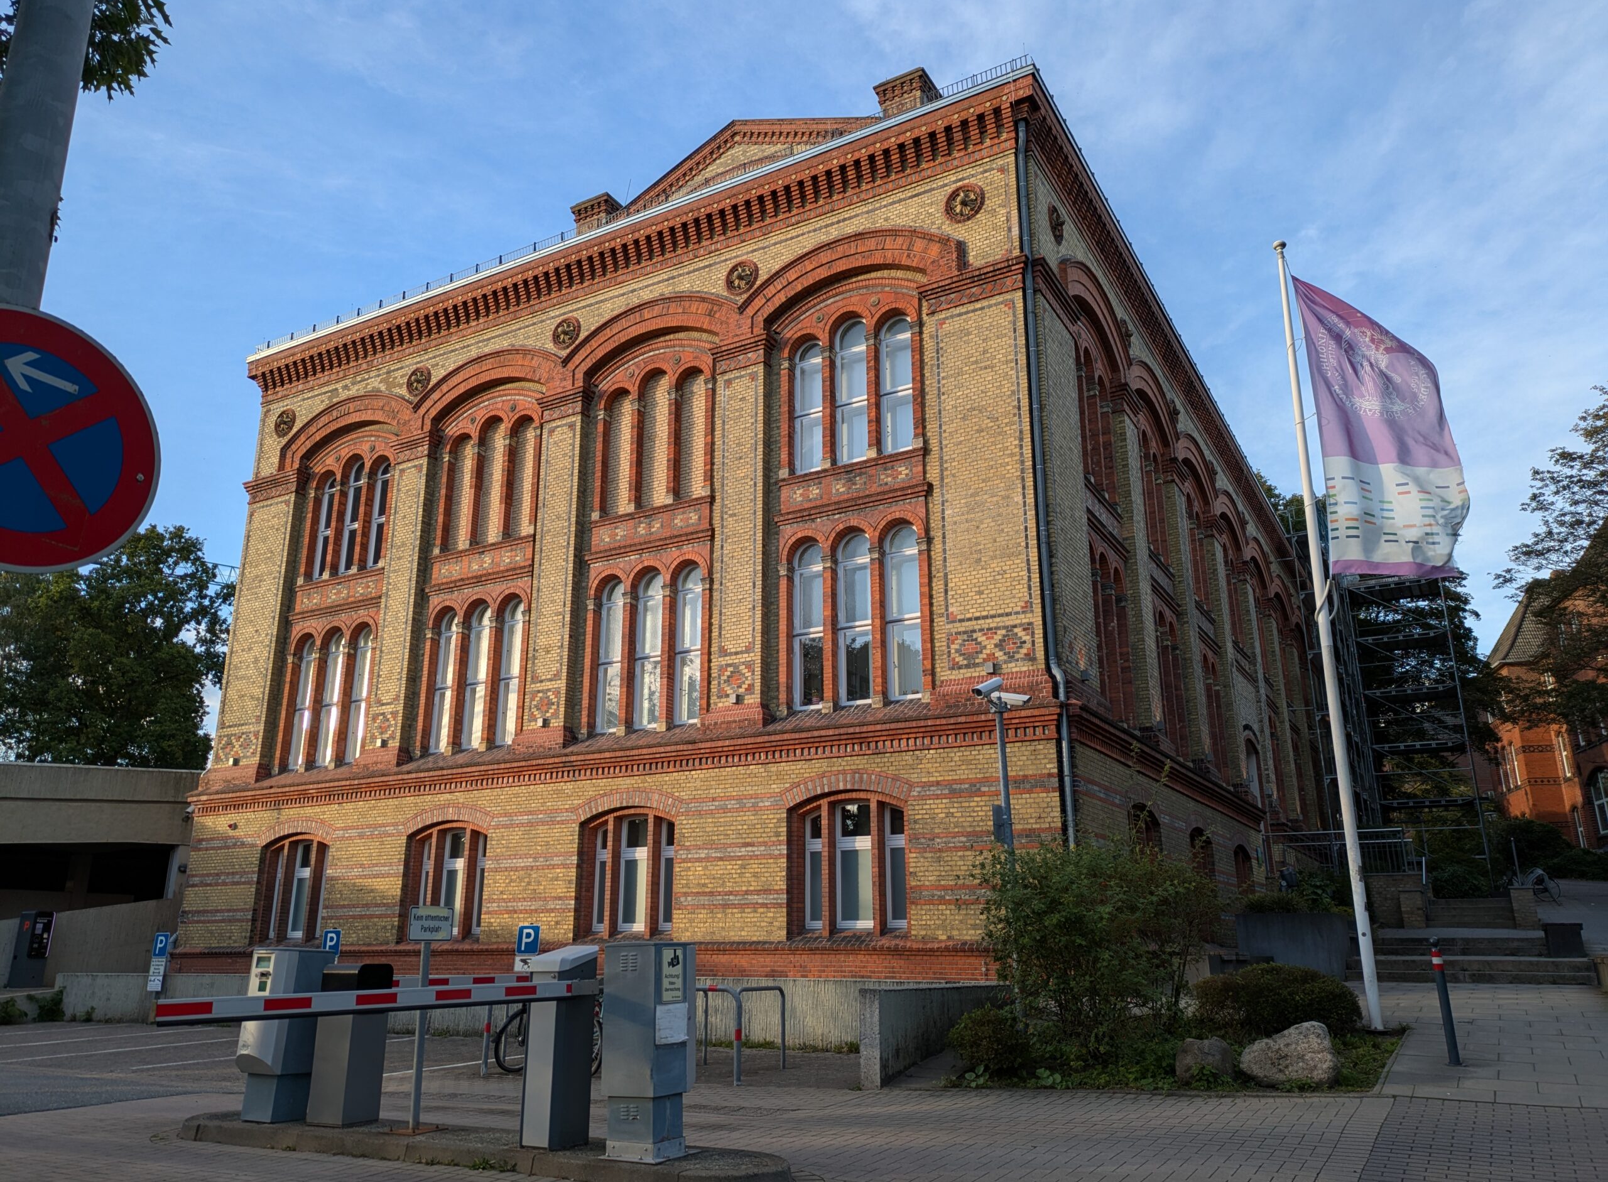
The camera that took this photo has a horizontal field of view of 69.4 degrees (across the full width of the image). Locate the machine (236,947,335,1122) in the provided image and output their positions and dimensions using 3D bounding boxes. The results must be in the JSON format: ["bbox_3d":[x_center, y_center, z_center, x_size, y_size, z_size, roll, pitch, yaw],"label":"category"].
[{"bbox_3d":[-3.772,3.194,8.396,0.370,1.160,0.490,-10,-19,28],"label":"machine"}]

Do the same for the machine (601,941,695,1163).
[{"bbox_3d":[-0.906,2.734,6.978,0.390,1.180,0.490,-10,-19,28],"label":"machine"}]

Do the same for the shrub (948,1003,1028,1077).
[{"bbox_3d":[1.653,4.026,10.400,0.760,0.660,0.740,-10,-19,28],"label":"shrub"}]

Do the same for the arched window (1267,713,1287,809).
[{"bbox_3d":[16.364,5.953,40.190,0.300,3.200,0.900,-10,-19,28],"label":"arched window"}]

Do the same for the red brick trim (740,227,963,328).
[{"bbox_3d":[0.805,-6.179,22.919,4.850,1.400,0.420,-10,-20,28],"label":"red brick trim"}]

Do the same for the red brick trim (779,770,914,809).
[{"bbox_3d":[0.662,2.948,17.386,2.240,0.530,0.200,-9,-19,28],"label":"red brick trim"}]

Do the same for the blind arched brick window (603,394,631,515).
[{"bbox_3d":[-3.451,-2.638,21.927,0.620,2.470,0.180,-9,-19,28],"label":"blind arched brick window"}]

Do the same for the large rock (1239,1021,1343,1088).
[{"bbox_3d":[3.676,3.514,8.784,0.780,0.520,0.520,-7,-18,20],"label":"large rock"}]

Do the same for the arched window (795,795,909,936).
[{"bbox_3d":[0.789,4.629,19.670,2.250,2.280,0.320,-10,-19,28],"label":"arched window"}]

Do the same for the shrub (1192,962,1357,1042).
[{"bbox_3d":[4.611,3.992,11.325,1.520,0.680,1.250,-7,-18,20],"label":"shrub"}]

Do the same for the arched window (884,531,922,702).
[{"bbox_3d":[1.866,0.347,21.148,0.780,3.280,0.170,-10,-20,28],"label":"arched window"}]

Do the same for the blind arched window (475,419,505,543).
[{"bbox_3d":[-7.313,-2.601,27.270,0.740,3.120,0.220,-10,-19,28],"label":"blind arched window"}]

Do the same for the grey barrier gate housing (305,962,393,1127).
[{"bbox_3d":[-3.545,3.535,9.107,0.353,1.170,0.384,-7,-18,23],"label":"grey barrier gate housing"}]

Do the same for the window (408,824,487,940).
[{"bbox_3d":[-7.140,5.943,23.763,2.270,2.270,0.320,-10,-19,28],"label":"window"}]

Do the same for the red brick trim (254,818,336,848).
[{"bbox_3d":[-11.724,5.614,27.015,2.600,0.660,0.200,-10,-19,28],"label":"red brick trim"}]

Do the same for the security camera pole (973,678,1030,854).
[{"bbox_3d":[2.059,2.649,11.808,0.580,3.590,0.500,-3,-17,10],"label":"security camera pole"}]

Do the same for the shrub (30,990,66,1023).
[{"bbox_3d":[-14.270,7.821,21.920,0.680,0.660,0.500,10,-20,-30],"label":"shrub"}]

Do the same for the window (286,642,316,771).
[{"bbox_3d":[-12.474,2.775,29.114,0.820,3.330,0.250,-10,-19,28],"label":"window"}]

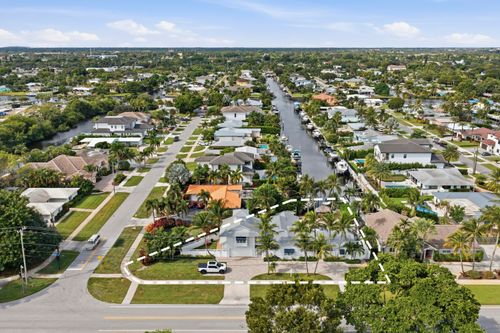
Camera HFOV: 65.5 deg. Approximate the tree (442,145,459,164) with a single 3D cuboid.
[{"bbox_3d":[79.520,-4.826,153.970,6.540,7.590,6.540,0,17,0],"label":"tree"}]

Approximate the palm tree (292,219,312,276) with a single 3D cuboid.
[{"bbox_3d":[10.460,16.130,77.080,4.110,11.860,4.110,0,17,1],"label":"palm tree"}]

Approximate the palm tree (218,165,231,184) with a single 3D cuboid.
[{"bbox_3d":[-8.278,3.069,127.439,4.430,8.120,4.430,0,17,0],"label":"palm tree"}]

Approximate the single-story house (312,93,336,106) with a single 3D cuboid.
[{"bbox_3d":[61.300,-52.870,309.111,19.000,6.000,23.000,4,17,11],"label":"single-story house"}]

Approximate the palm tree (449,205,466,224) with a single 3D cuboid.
[{"bbox_3d":[54.265,12.506,101.652,4.450,5.260,4.450,0,17,0],"label":"palm tree"}]

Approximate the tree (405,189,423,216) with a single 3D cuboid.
[{"bbox_3d":[44.359,9.771,105.781,5.170,8.060,5.170,0,17,0],"label":"tree"}]

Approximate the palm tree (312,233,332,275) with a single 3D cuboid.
[{"bbox_3d":[14.633,17.602,78.181,4.190,9.340,4.190,0,17,0],"label":"palm tree"}]

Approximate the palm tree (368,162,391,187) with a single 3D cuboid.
[{"bbox_3d":[43.092,2.761,128.352,6.680,8.170,6.680,0,17,0],"label":"palm tree"}]

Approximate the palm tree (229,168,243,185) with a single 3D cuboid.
[{"bbox_3d":[-4.300,3.705,124.067,4.600,6.600,4.600,0,17,1],"label":"palm tree"}]

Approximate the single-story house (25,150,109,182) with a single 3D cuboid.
[{"bbox_3d":[-65.500,-0.490,141.610,27.000,5.700,24.000,0,17,1],"label":"single-story house"}]

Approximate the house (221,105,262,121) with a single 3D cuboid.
[{"bbox_3d":[-5.000,-33.985,247.458,25.500,8.300,19.000,0,17,0],"label":"house"}]

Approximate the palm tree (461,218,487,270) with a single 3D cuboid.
[{"bbox_3d":[44.910,15.890,78.360,5.270,11.580,5.270,0,17,1],"label":"palm tree"}]

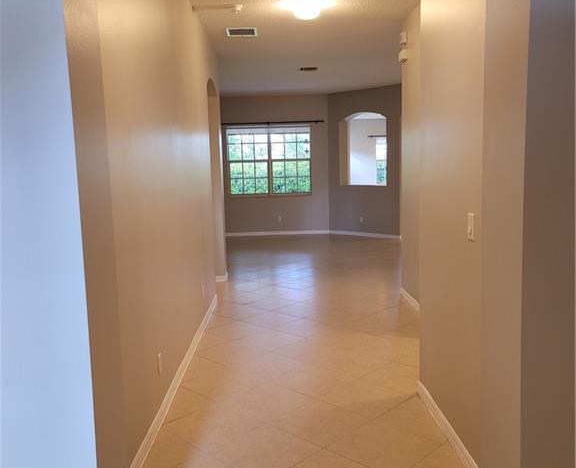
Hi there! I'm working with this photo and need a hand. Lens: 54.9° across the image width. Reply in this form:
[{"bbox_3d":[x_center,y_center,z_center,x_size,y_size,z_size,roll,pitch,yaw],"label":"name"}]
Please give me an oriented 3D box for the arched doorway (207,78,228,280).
[{"bbox_3d":[-0.962,-0.580,6.855,0.190,2.600,1.030,-2,7,-1],"label":"arched doorway"}]

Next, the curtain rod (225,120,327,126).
[{"bbox_3d":[-0.428,-2.401,12.012,2.440,0.055,0.090,-2,7,-1],"label":"curtain rod"}]

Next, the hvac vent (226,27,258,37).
[{"bbox_3d":[-0.517,-2.295,6.346,0.335,0.020,0.370,-2,7,-1],"label":"hvac vent"}]

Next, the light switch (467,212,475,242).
[{"bbox_3d":[0.867,-0.028,2.623,0.014,0.126,0.079,-2,7,-1],"label":"light switch"}]

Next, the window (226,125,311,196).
[{"bbox_3d":[-0.401,-1.598,12.211,1.840,1.560,0.120,-2,7,-1],"label":"window"}]

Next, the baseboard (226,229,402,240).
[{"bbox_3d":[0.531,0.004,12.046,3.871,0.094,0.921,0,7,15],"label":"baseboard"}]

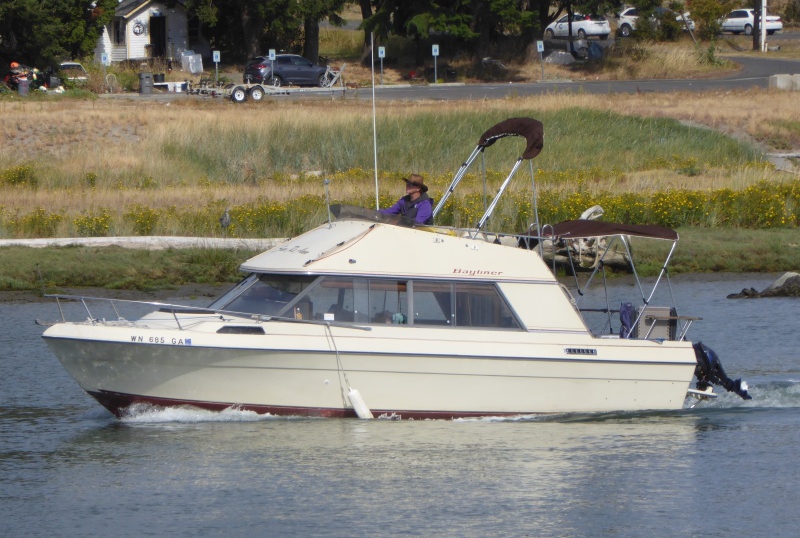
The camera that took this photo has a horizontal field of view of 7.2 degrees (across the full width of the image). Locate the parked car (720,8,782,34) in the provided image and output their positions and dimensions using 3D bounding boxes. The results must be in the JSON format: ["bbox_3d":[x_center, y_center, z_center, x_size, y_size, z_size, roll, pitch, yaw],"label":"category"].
[{"bbox_3d":[18.663,-13.378,347.000,1.770,1.430,4.700,-2,3,-43],"label":"parked car"}]

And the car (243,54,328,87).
[{"bbox_3d":[-5.484,-9.887,320.000,4.480,1.660,1.860,-1,2,-29],"label":"car"}]

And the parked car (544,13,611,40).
[{"bbox_3d":[9.649,-13.182,348.000,1.730,1.490,4.400,-2,3,-42],"label":"parked car"}]

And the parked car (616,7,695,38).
[{"bbox_3d":[14.024,-13.488,350.000,4.650,1.680,1.850,2,3,44],"label":"parked car"}]

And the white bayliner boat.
[{"bbox_3d":[-0.080,0.090,78.000,8.950,3.900,2.550,1,1,-21],"label":"white bayliner boat"}]

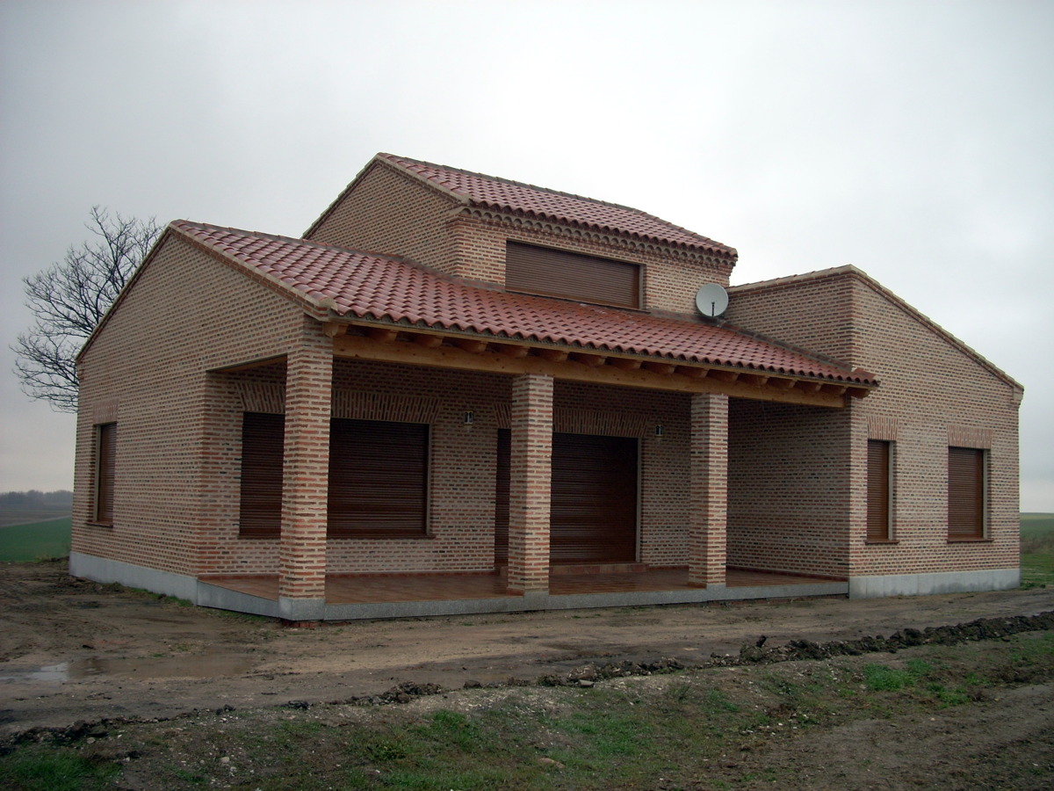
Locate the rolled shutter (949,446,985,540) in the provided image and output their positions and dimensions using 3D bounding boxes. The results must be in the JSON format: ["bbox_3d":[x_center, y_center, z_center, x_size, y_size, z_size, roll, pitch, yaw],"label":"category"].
[{"bbox_3d":[7.864,1.760,20.227,1.306,1.642,0.138,5,-6,-36],"label":"rolled shutter"}]

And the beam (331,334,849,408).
[{"bbox_3d":[1.424,-0.221,15.701,9.298,0.227,0.197,5,-6,-36],"label":"beam"}]

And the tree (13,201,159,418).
[{"bbox_3d":[-10.095,-0.449,29.376,5.992,8.721,5.992,5,-6,-36],"label":"tree"}]

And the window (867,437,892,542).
[{"bbox_3d":[5.799,1.578,18.750,0.723,1.642,0.099,5,-6,-36],"label":"window"}]

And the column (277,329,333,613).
[{"bbox_3d":[-2.502,0.954,12.794,0.376,3.110,0.376,5,-6,-36],"label":"column"}]

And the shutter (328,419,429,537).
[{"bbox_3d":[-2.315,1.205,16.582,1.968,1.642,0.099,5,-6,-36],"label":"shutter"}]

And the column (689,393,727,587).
[{"bbox_3d":[2.670,1.400,16.555,0.376,2.790,0.376,5,-6,-36],"label":"column"}]

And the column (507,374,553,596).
[{"bbox_3d":[0.049,1.166,14.649,0.376,2.790,0.376,5,-6,-36],"label":"column"}]

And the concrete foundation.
[{"bbox_3d":[7.098,3.273,19.612,4.985,0.340,0.295,5,-6,-36],"label":"concrete foundation"}]

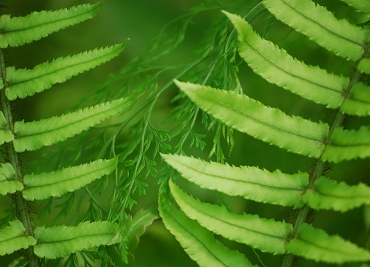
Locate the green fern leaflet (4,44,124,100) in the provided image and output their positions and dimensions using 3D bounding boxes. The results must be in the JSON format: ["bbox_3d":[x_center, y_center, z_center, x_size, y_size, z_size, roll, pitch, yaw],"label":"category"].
[{"bbox_3d":[-0.048,-0.029,1.370,0.055,0.007,0.015,-21,74,-9],"label":"green fern leaflet"}]

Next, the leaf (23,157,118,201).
[{"bbox_3d":[-0.046,0.018,1.360,0.043,0.007,0.013,-18,73,-11],"label":"leaf"}]

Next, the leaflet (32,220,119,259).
[{"bbox_3d":[-0.044,0.044,1.360,0.036,0.015,0.007,-3,-18,-14],"label":"leaflet"}]

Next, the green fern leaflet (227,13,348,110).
[{"bbox_3d":[0.039,-0.030,1.350,0.062,0.011,0.021,35,76,3],"label":"green fern leaflet"}]

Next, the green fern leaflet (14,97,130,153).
[{"bbox_3d":[-0.046,-0.004,1.400,0.053,0.012,0.012,-14,-15,0],"label":"green fern leaflet"}]

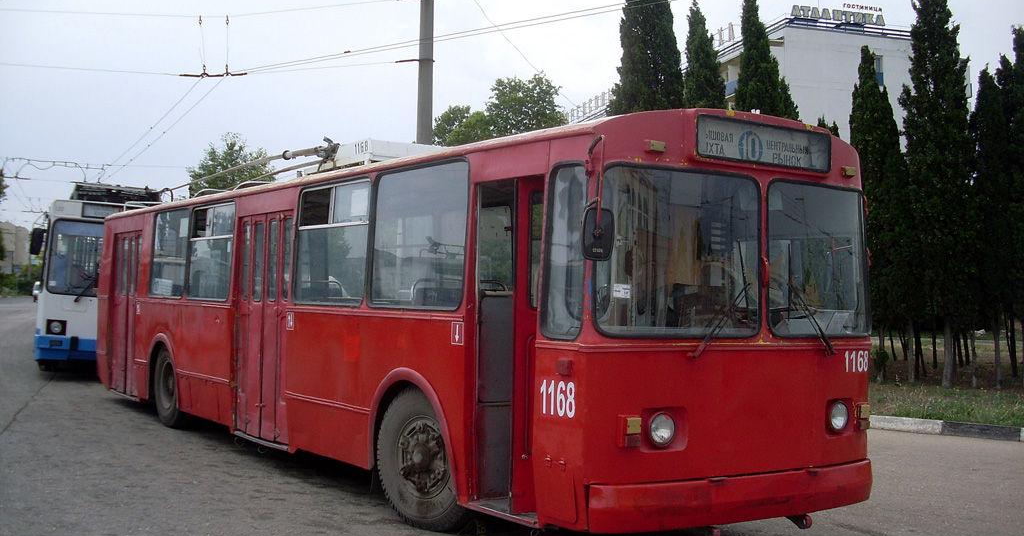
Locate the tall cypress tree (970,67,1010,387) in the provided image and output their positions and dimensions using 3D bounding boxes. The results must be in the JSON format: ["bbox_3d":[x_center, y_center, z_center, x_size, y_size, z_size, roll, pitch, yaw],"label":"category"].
[{"bbox_3d":[8.045,-0.689,18.900,0.850,5.397,0.850,0,-1,23],"label":"tall cypress tree"}]

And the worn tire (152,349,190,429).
[{"bbox_3d":[-3.843,1.344,13.012,0.300,1.020,1.020,2,-1,-33],"label":"worn tire"}]

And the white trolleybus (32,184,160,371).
[{"bbox_3d":[-8.750,0.291,24.401,2.500,3.400,11.700,3,-1,-21],"label":"white trolleybus"}]

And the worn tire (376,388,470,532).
[{"bbox_3d":[-0.522,1.307,7.836,1.020,1.020,0.290,0,-2,45],"label":"worn tire"}]

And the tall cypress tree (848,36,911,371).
[{"bbox_3d":[6.375,-0.954,19.500,1.100,5.846,1.100,1,-1,18],"label":"tall cypress tree"}]

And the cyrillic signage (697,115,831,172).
[{"bbox_3d":[1.539,-0.753,6.935,1.146,0.270,0.100,2,-1,-33],"label":"cyrillic signage"}]

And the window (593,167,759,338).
[{"bbox_3d":[0.980,-0.080,6.608,1.165,0.988,0.060,1,-1,-25],"label":"window"}]

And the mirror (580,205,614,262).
[{"bbox_3d":[0.467,-0.184,6.080,0.180,0.290,0.070,3,-1,-2],"label":"mirror"}]

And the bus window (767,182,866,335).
[{"bbox_3d":[1.989,-0.048,7.273,1.186,0.980,0.060,2,-1,-42],"label":"bus window"}]

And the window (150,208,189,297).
[{"bbox_3d":[-3.966,-0.157,13.048,0.050,1.005,1.330,4,-3,-33],"label":"window"}]

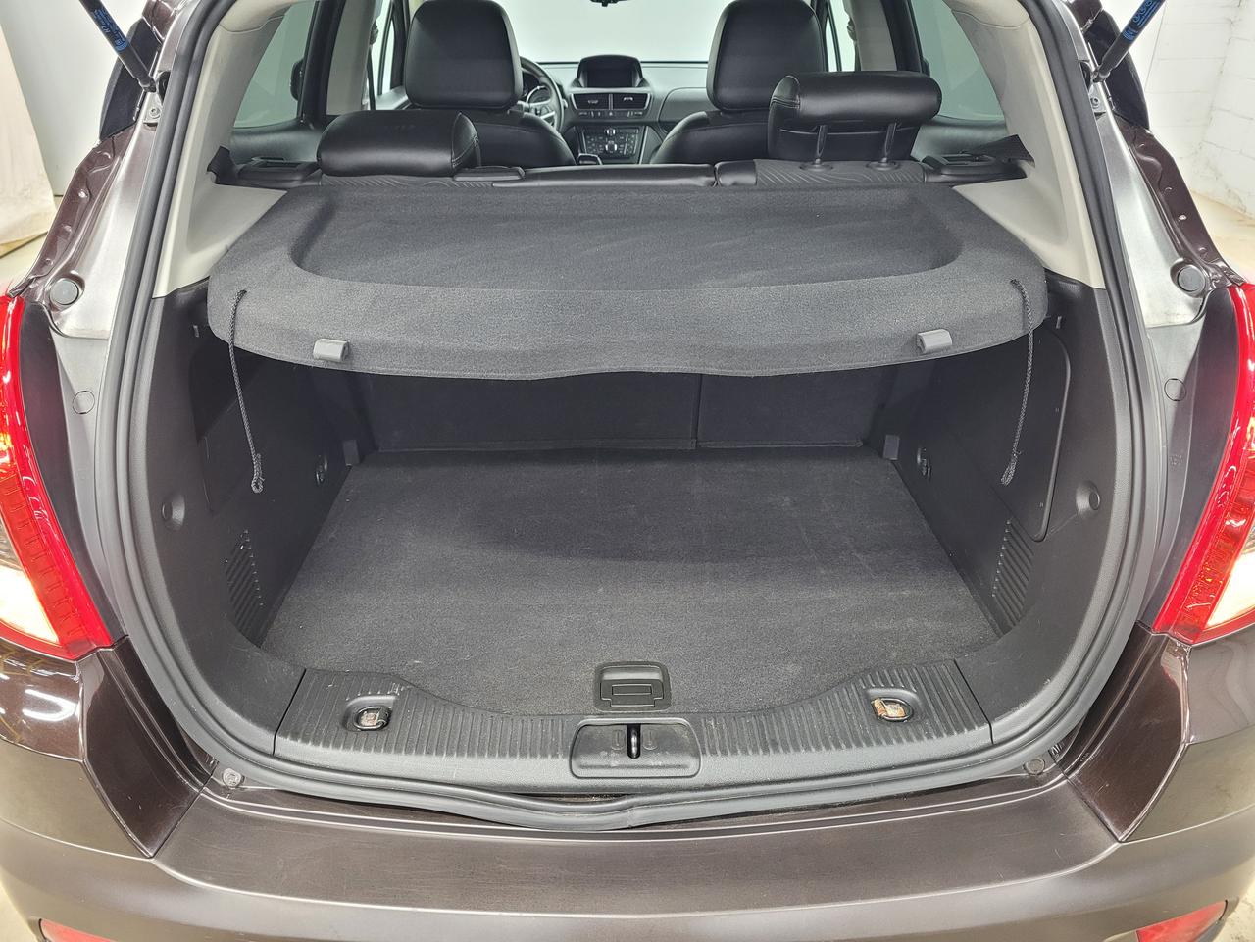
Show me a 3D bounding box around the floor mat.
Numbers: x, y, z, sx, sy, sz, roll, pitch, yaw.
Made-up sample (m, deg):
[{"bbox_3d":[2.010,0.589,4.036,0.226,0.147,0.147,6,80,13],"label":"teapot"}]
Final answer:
[{"bbox_3d":[0.002,0.132,1.425,0.965,0.025,0.699,-1,28,-1],"label":"floor mat"}]

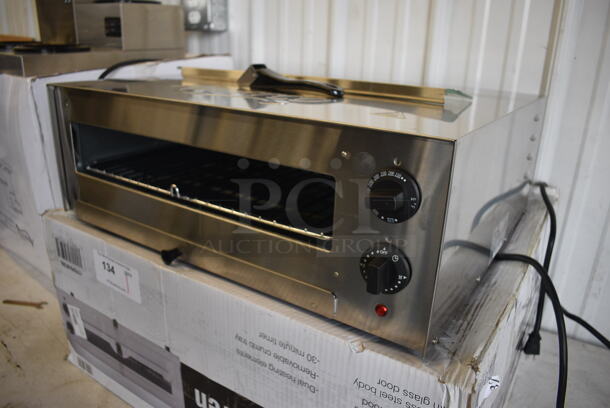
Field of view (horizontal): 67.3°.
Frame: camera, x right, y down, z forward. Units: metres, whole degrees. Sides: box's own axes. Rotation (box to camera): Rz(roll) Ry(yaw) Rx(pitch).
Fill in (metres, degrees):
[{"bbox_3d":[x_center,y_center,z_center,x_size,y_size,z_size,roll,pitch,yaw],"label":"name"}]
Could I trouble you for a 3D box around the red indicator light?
[{"bbox_3d":[0.072,0.099,0.425,0.013,0.013,0.006,14,22,31],"label":"red indicator light"}]

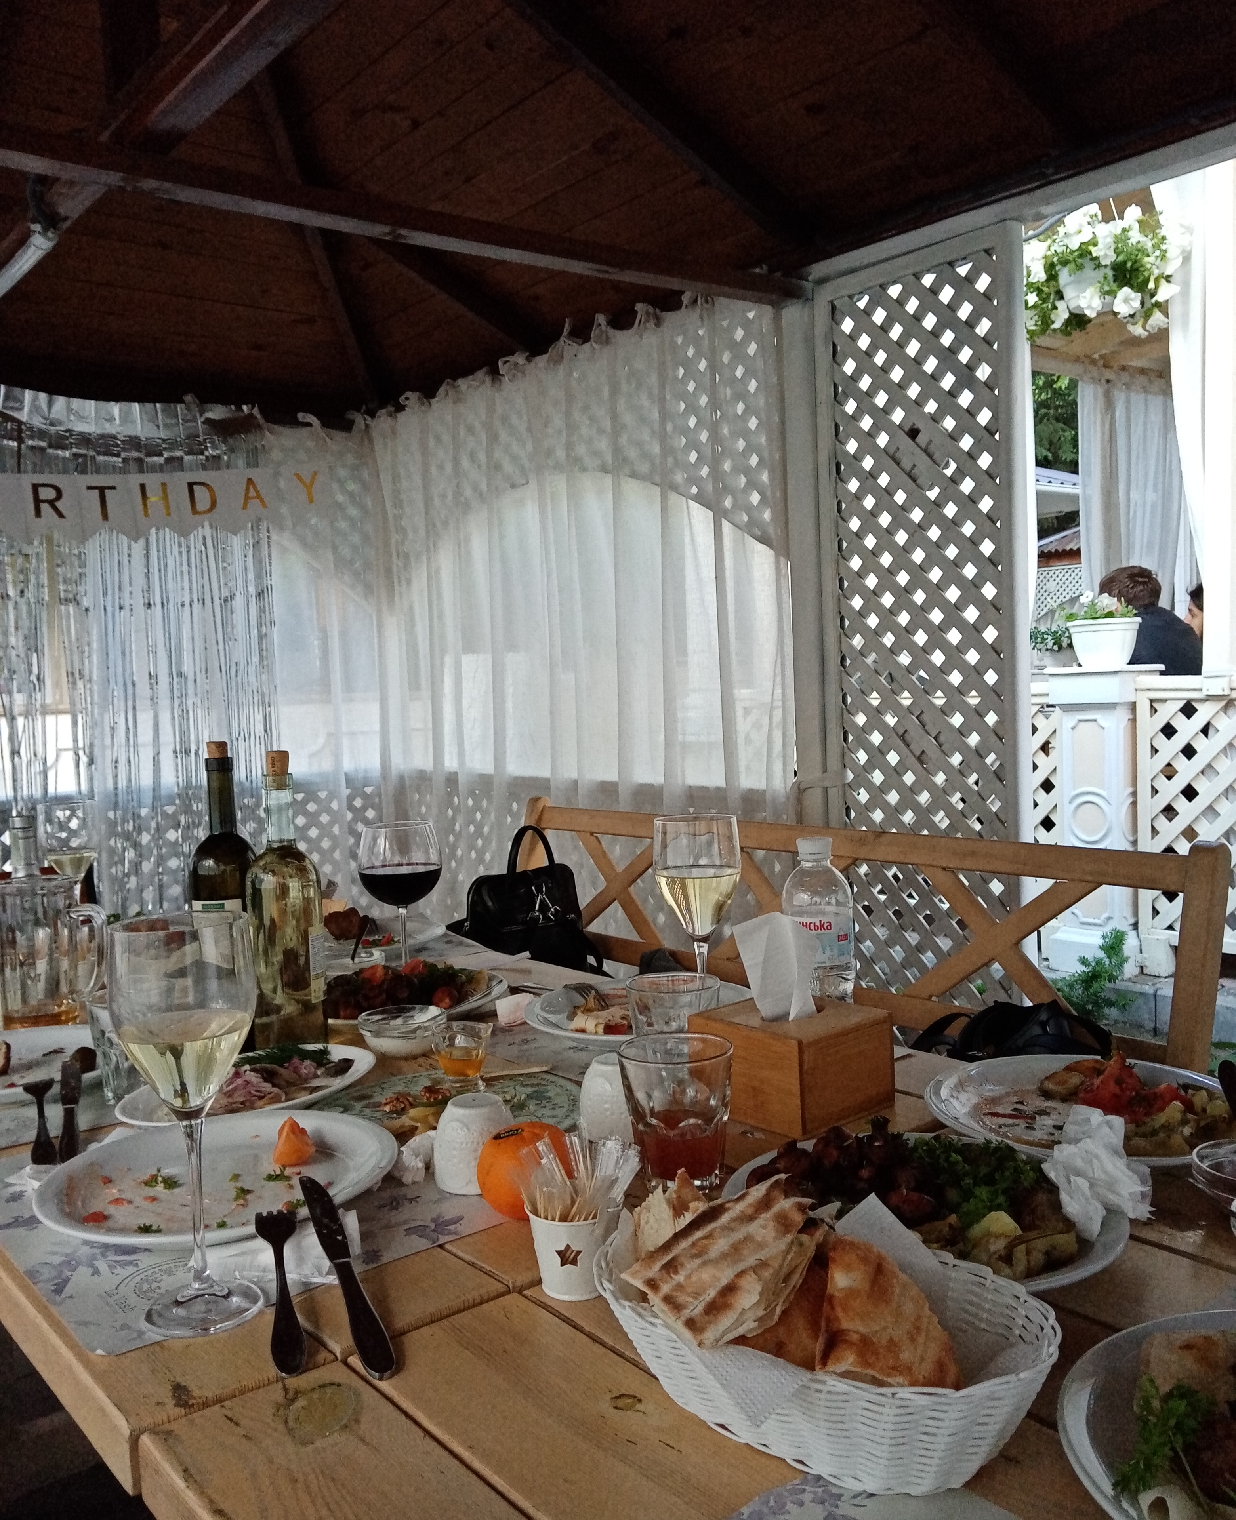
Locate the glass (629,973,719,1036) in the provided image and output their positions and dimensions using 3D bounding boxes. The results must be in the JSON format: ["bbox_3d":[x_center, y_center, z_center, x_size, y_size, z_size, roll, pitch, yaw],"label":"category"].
[{"bbox_3d":[0.050,0.243,1.078,0.083,0.097,0.083,-2,3,0],"label":"glass"}]

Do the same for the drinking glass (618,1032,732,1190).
[{"bbox_3d":[0.047,0.273,0.957,0.088,0.102,0.088,-2,4,2],"label":"drinking glass"}]

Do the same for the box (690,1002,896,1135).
[{"bbox_3d":[0.150,0.252,1.041,0.122,0.076,0.122,-4,4,-40],"label":"box"}]

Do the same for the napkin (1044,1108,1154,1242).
[{"bbox_3d":[0.321,0.274,0.832,0.078,0.060,0.078,-1,4,21],"label":"napkin"}]

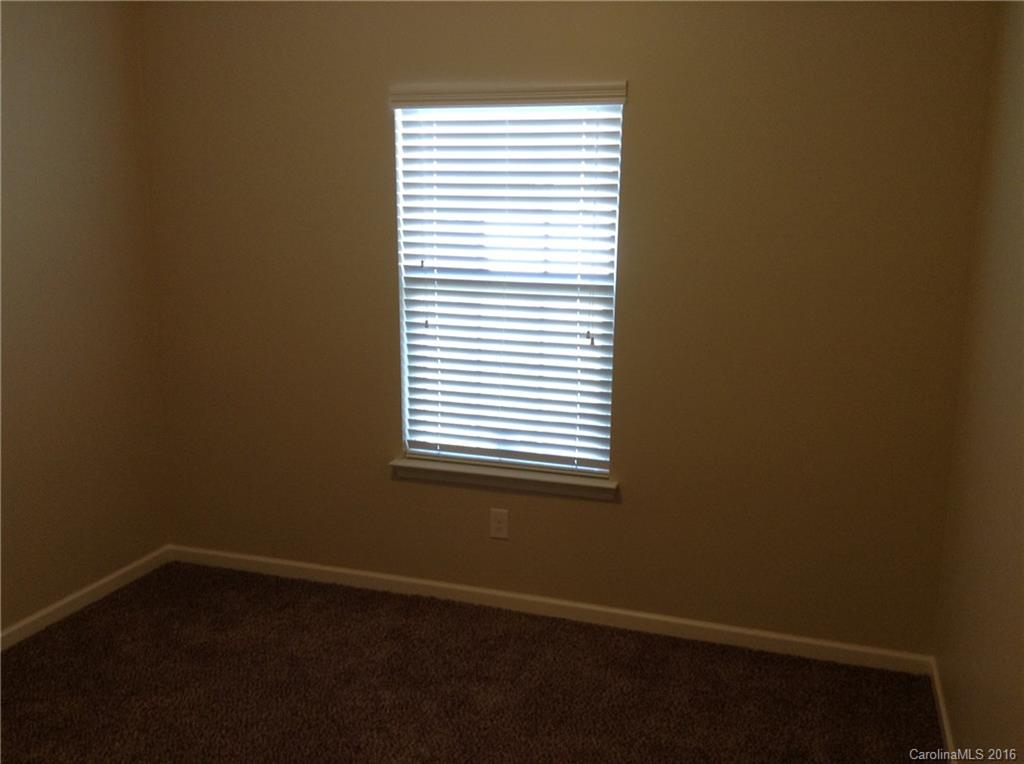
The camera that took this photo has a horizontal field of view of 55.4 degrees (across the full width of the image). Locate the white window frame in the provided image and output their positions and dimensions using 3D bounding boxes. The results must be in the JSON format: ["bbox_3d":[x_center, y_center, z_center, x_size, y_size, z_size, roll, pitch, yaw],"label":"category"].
[{"bbox_3d":[-0.026,-0.315,3.521,0.865,1.456,0.100,4,12,18],"label":"white window frame"}]

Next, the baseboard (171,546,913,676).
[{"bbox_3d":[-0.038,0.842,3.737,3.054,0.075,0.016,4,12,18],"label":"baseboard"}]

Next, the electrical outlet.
[{"bbox_3d":[-0.049,0.538,3.686,0.071,0.115,0.008,4,12,18],"label":"electrical outlet"}]

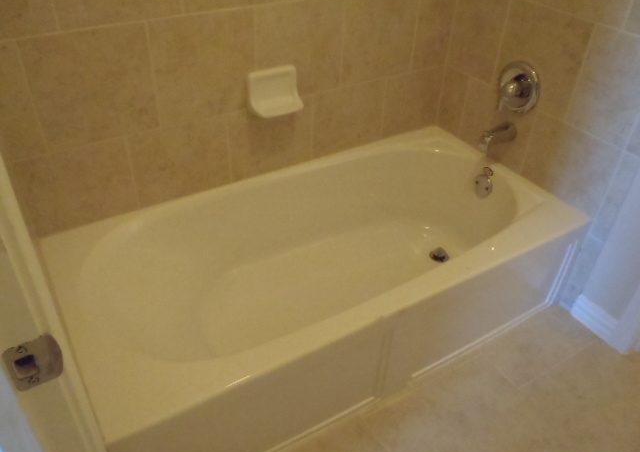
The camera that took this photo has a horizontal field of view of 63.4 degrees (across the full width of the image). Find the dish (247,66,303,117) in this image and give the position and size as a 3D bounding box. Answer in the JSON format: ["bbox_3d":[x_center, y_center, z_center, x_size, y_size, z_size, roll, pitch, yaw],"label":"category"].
[{"bbox_3d":[-0.130,-0.415,1.615,0.153,0.120,0.076,-19,42,-25],"label":"dish"}]

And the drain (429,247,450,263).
[{"bbox_3d":[0.460,0.110,1.986,0.074,0.029,0.074,1,38,-1],"label":"drain"}]

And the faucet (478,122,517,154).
[{"bbox_3d":[0.610,-0.307,1.798,0.134,0.071,0.060,-19,42,-25],"label":"faucet"}]

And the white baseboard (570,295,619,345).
[{"bbox_3d":[0.931,0.313,1.752,0.015,0.089,0.154,-19,42,-25],"label":"white baseboard"}]

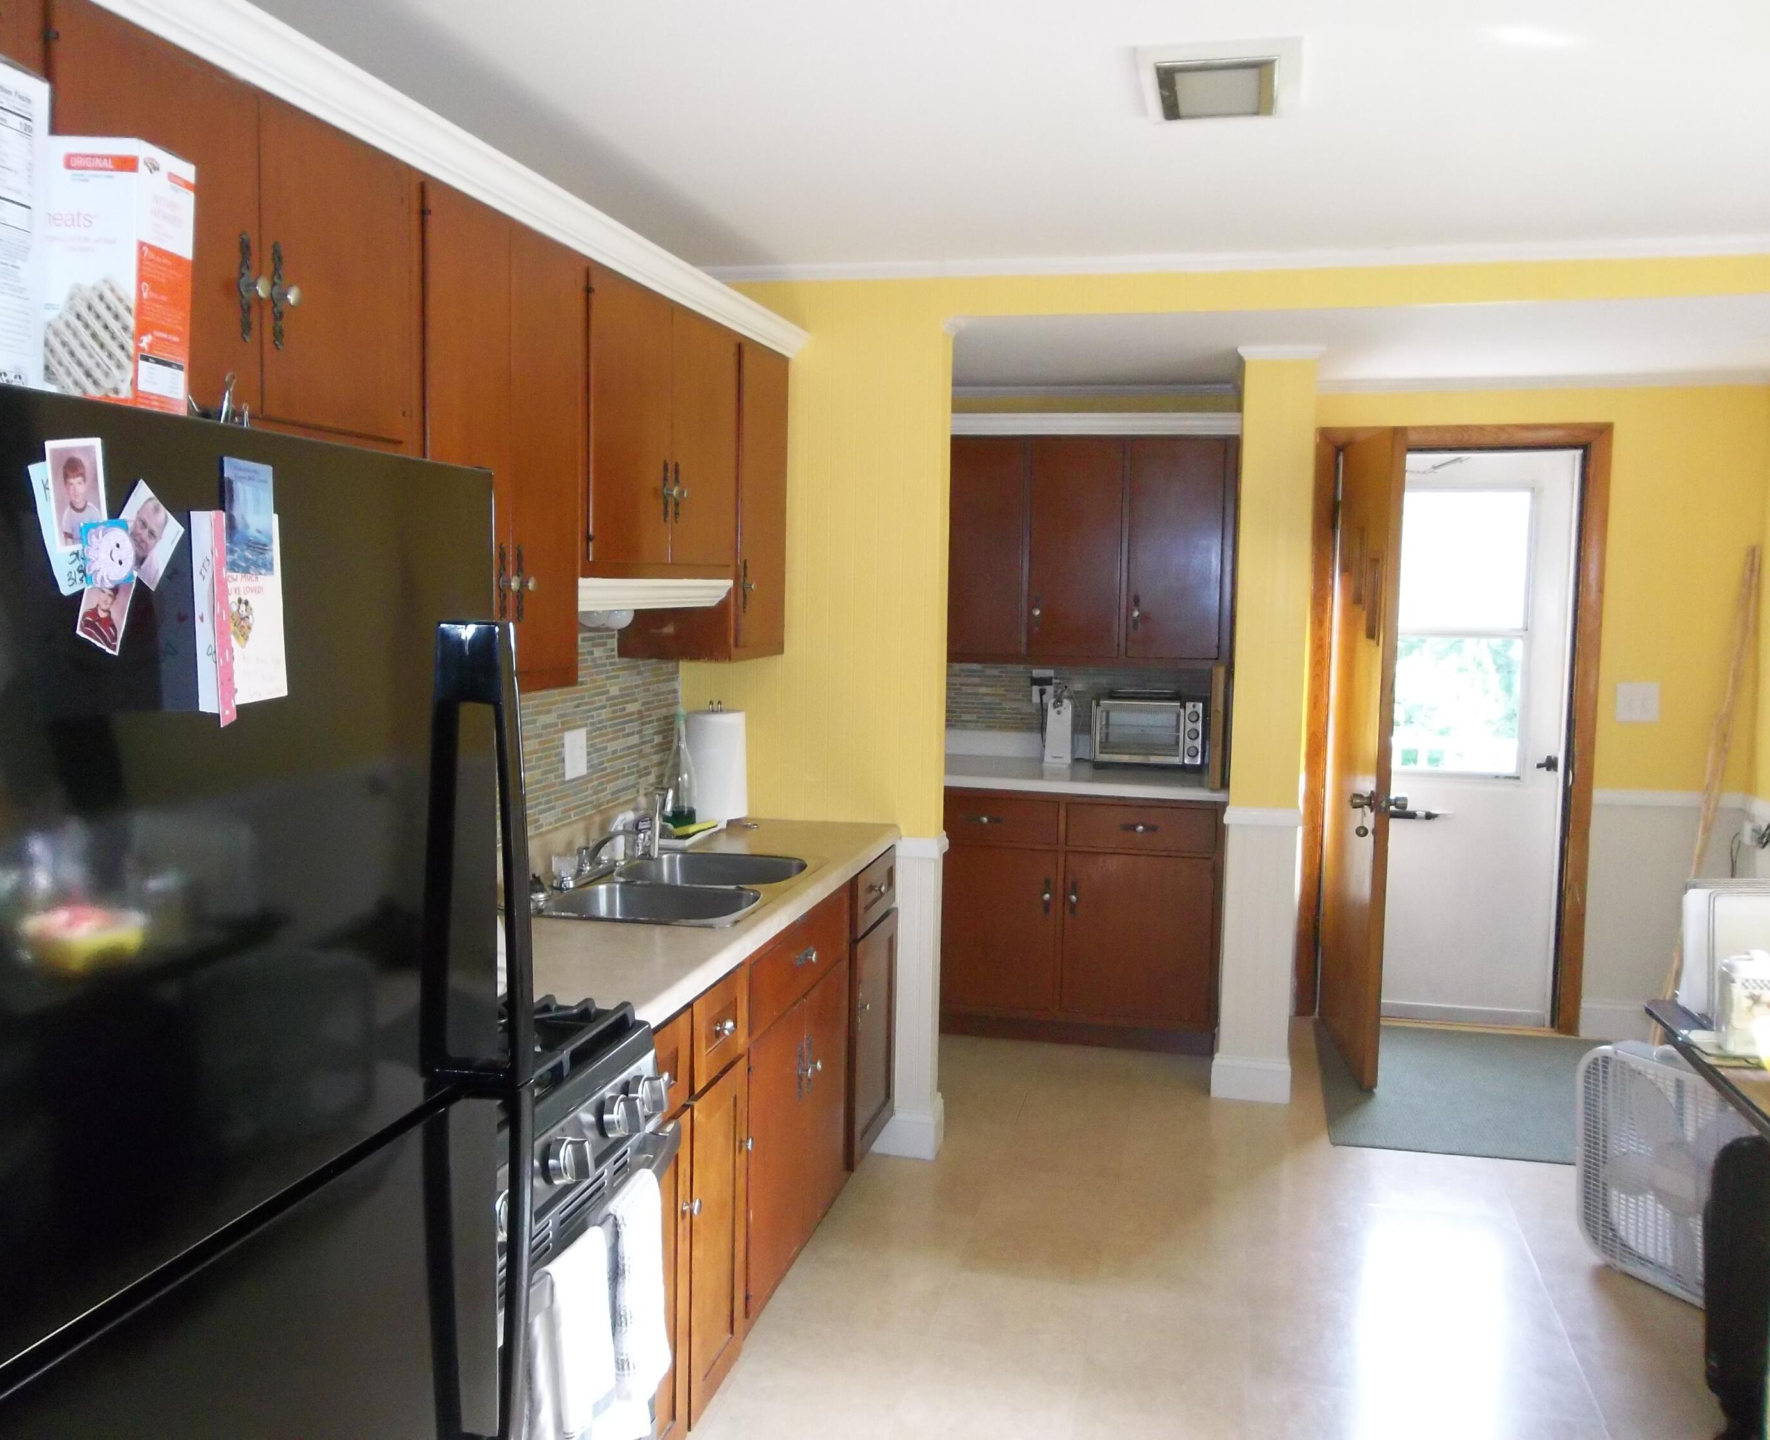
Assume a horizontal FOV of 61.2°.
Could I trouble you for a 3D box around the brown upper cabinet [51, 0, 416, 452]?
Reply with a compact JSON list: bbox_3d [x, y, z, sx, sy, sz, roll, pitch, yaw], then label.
[{"bbox_3d":[-0.902,-0.564,1.884,0.305,0.440,0.720,2,5,13],"label":"brown upper cabinet"}]

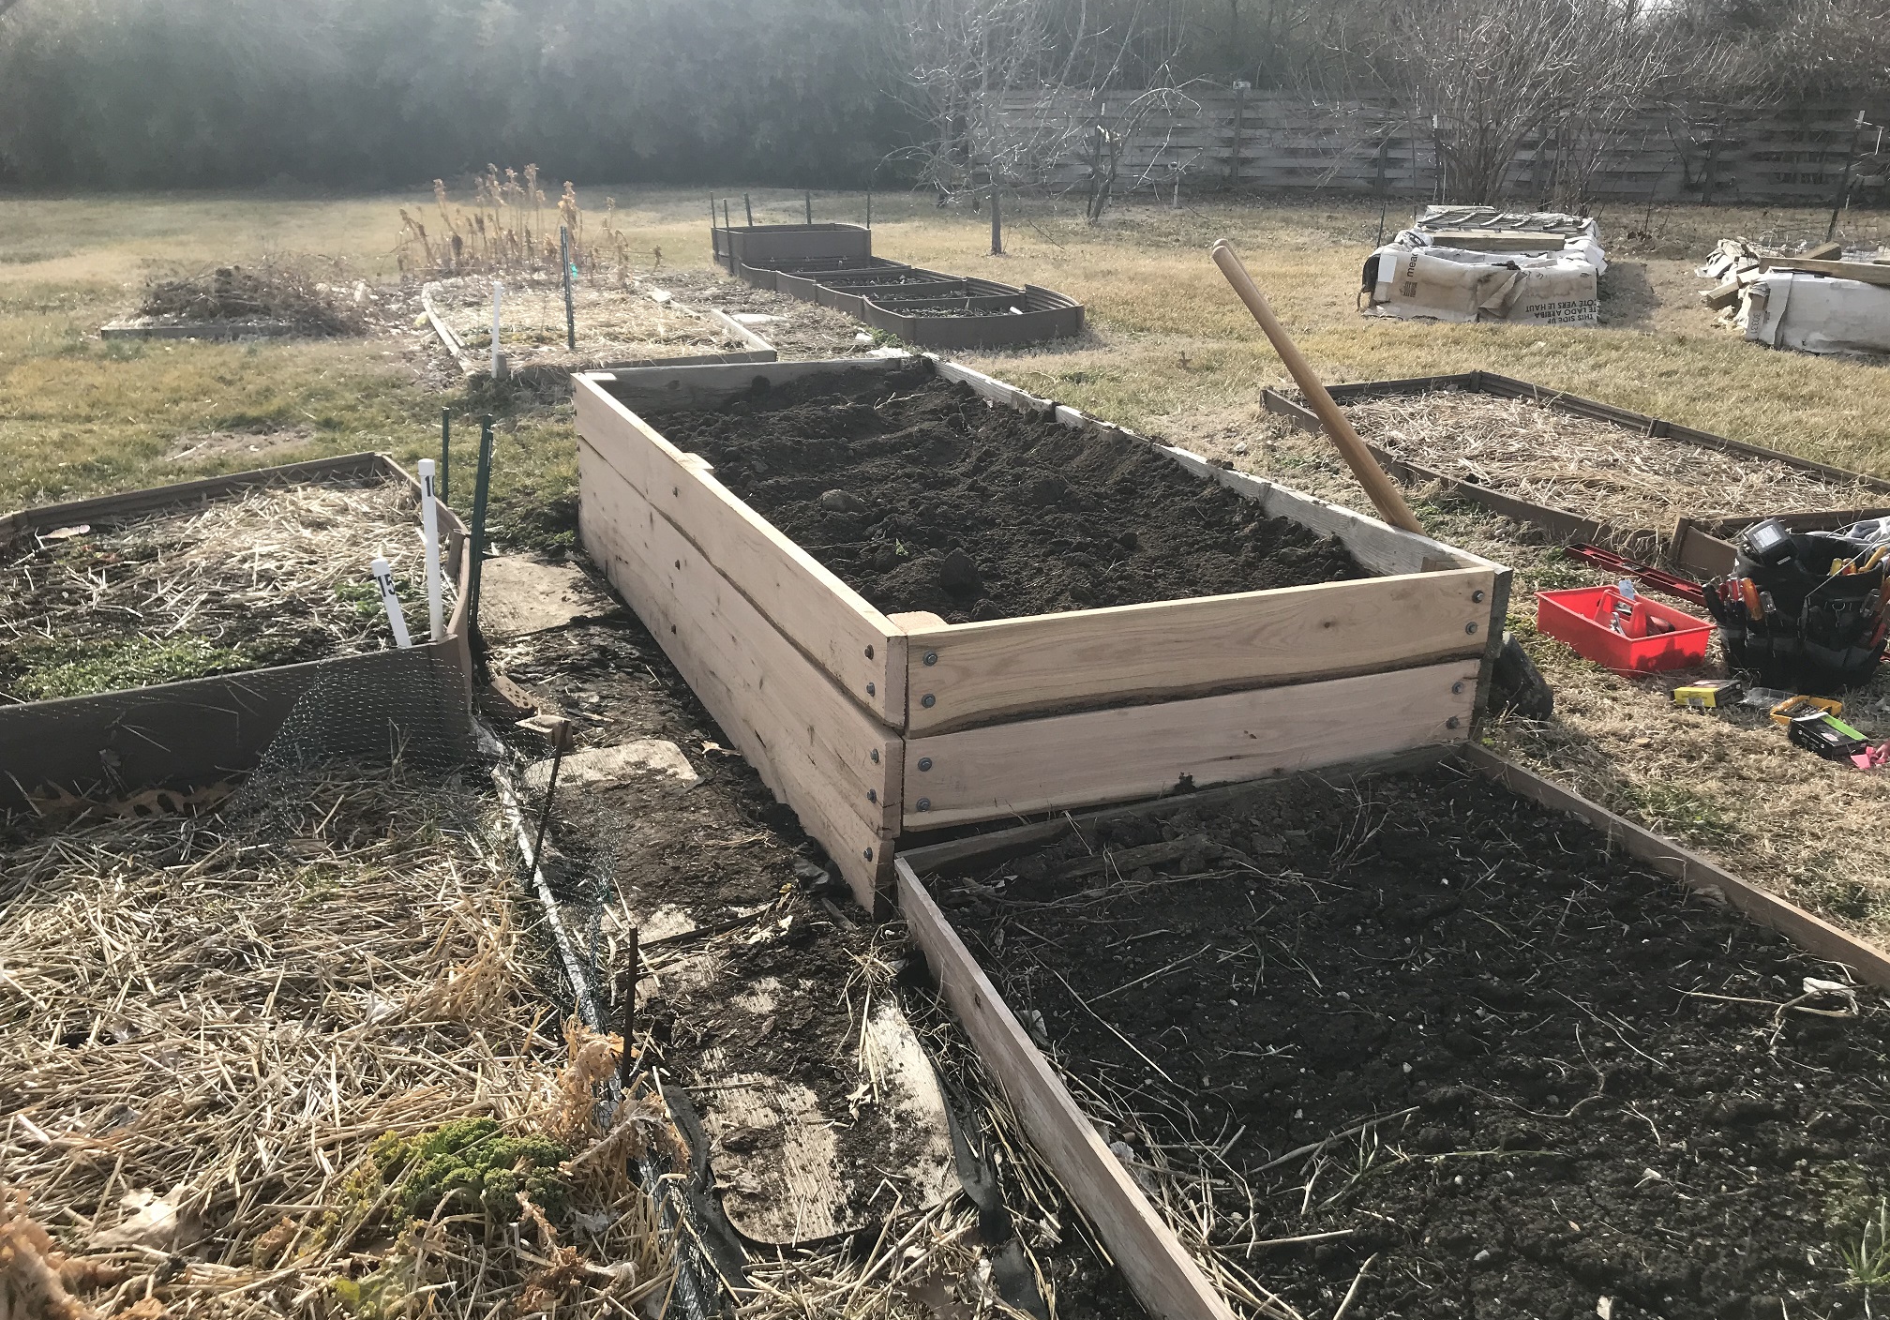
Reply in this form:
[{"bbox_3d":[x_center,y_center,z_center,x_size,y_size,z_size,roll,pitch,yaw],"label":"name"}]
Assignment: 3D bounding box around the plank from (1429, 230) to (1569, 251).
[{"bbox_3d":[3.706,-2.815,10.300,0.960,0.080,0.120,1,19,0],"label":"plank"}]

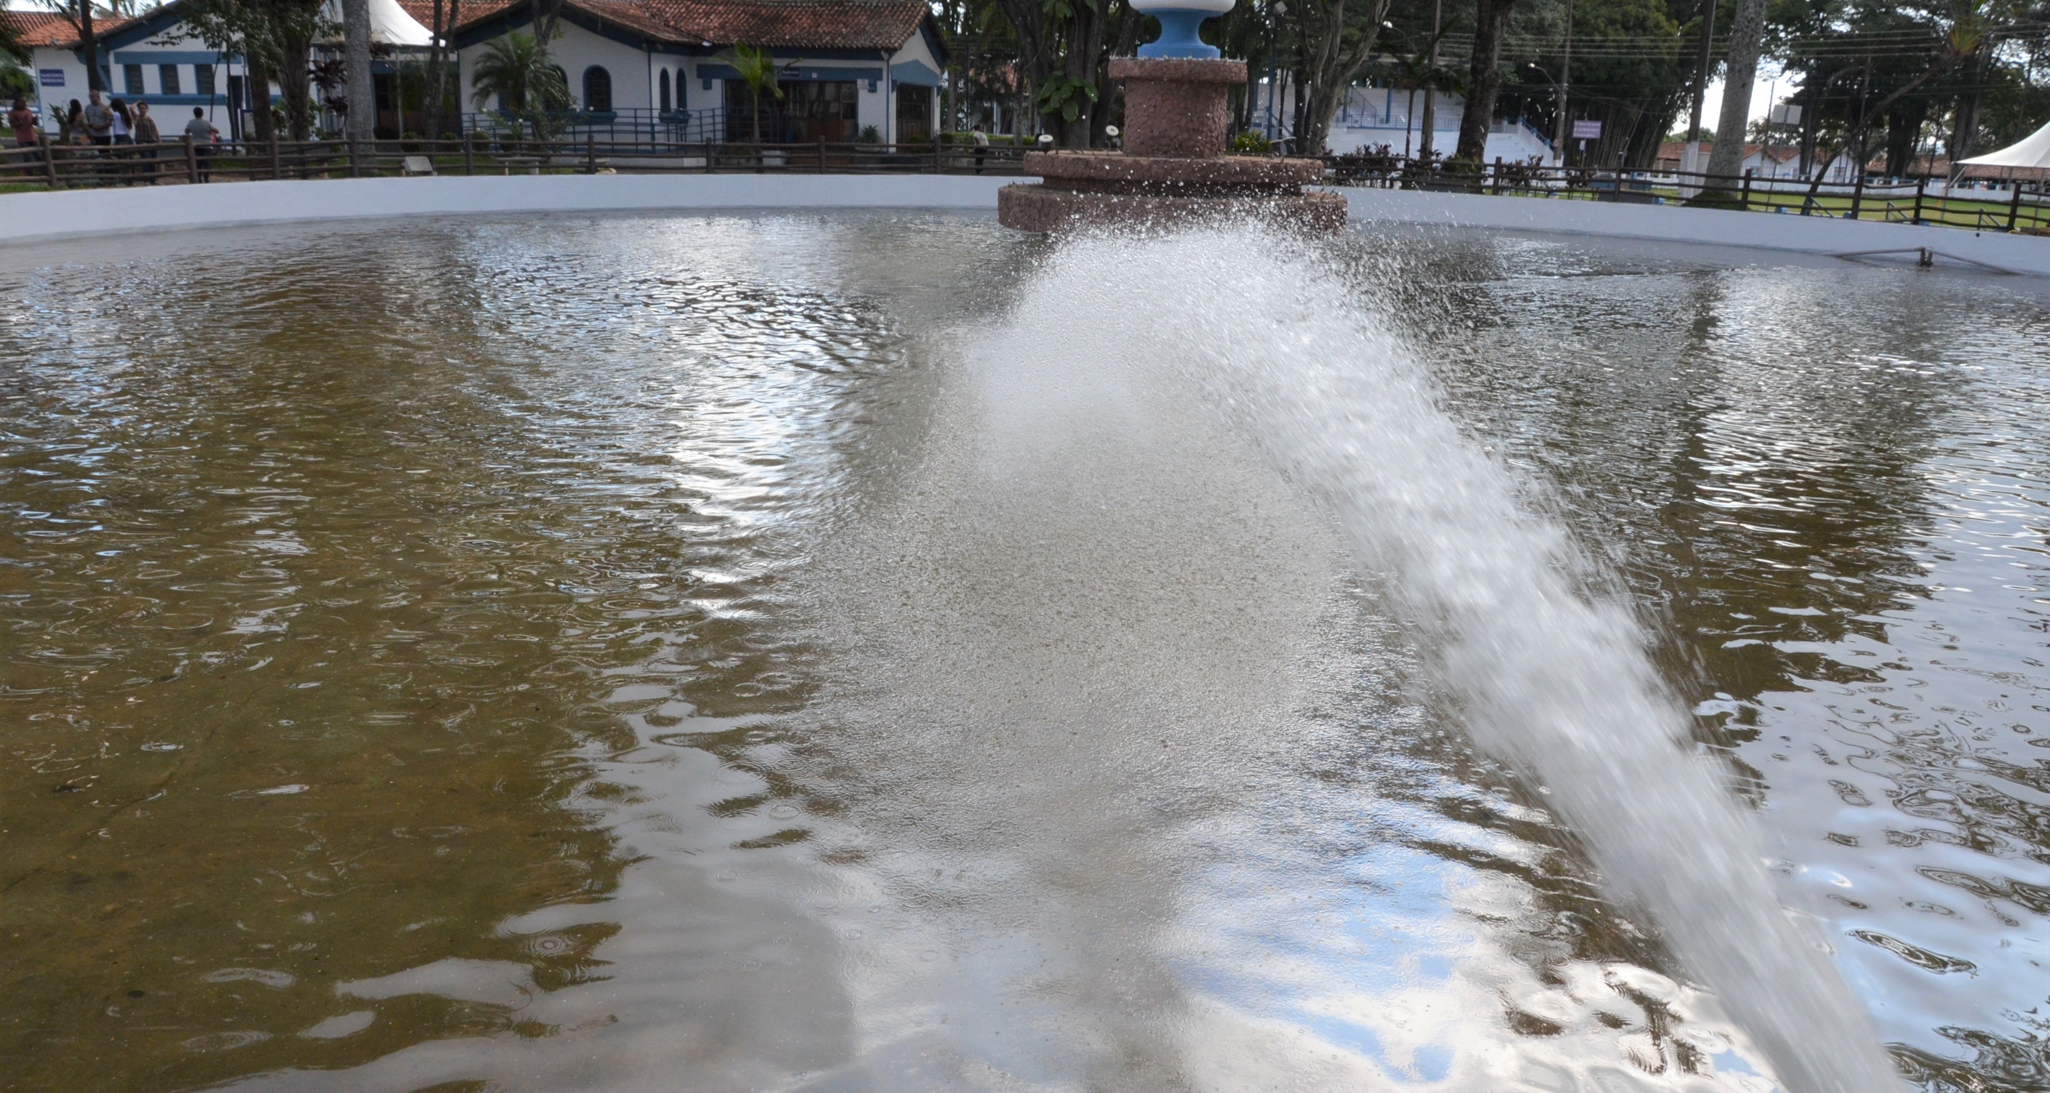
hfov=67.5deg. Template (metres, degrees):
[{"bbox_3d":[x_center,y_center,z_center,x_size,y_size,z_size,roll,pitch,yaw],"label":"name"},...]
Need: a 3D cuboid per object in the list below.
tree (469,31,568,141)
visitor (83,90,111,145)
[{"bbox_3d":[-14.538,-12.968,44.000,2.800,3.400,2.800,-4,16,-17],"label":"tree"},{"bbox_3d":[-17.997,-7.944,29.800,0.540,1.740,0.400,-2,16,-12],"label":"visitor"}]

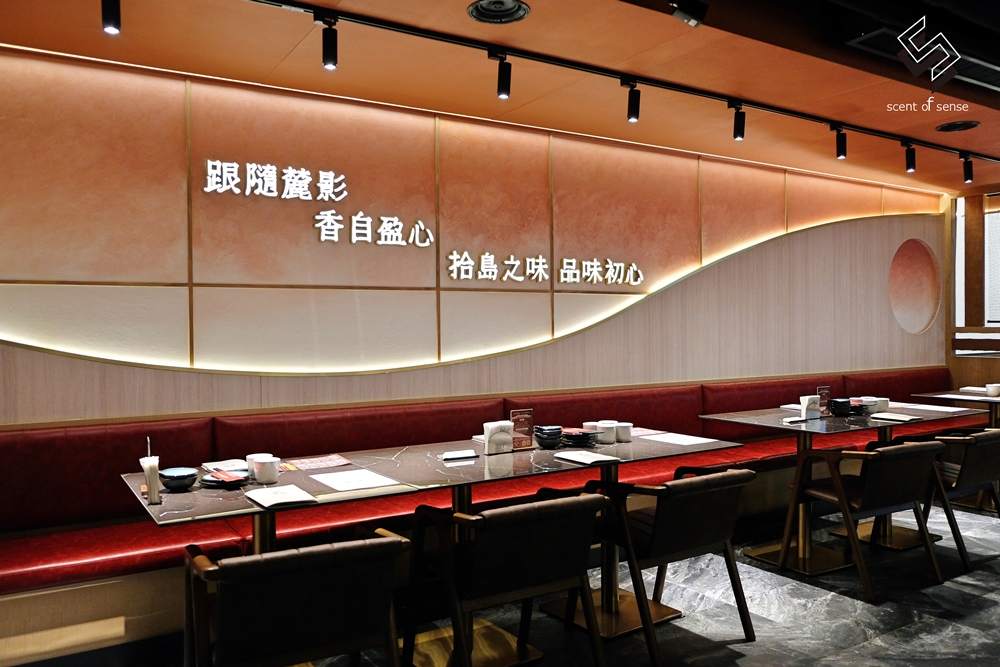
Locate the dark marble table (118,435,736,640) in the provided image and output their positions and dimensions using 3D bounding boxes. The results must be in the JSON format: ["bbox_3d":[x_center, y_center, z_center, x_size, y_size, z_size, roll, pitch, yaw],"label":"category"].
[{"bbox_3d":[-0.152,0.860,2.918,2.274,0.750,0.833,-1,0,-32],"label":"dark marble table"}]

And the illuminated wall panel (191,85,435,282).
[{"bbox_3d":[-0.865,-0.697,3.703,1.245,0.929,0.040,-1,0,-32],"label":"illuminated wall panel"}]

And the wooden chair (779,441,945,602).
[{"bbox_3d":[1.782,0.870,3.719,0.560,0.685,0.590,-1,1,-32],"label":"wooden chair"}]

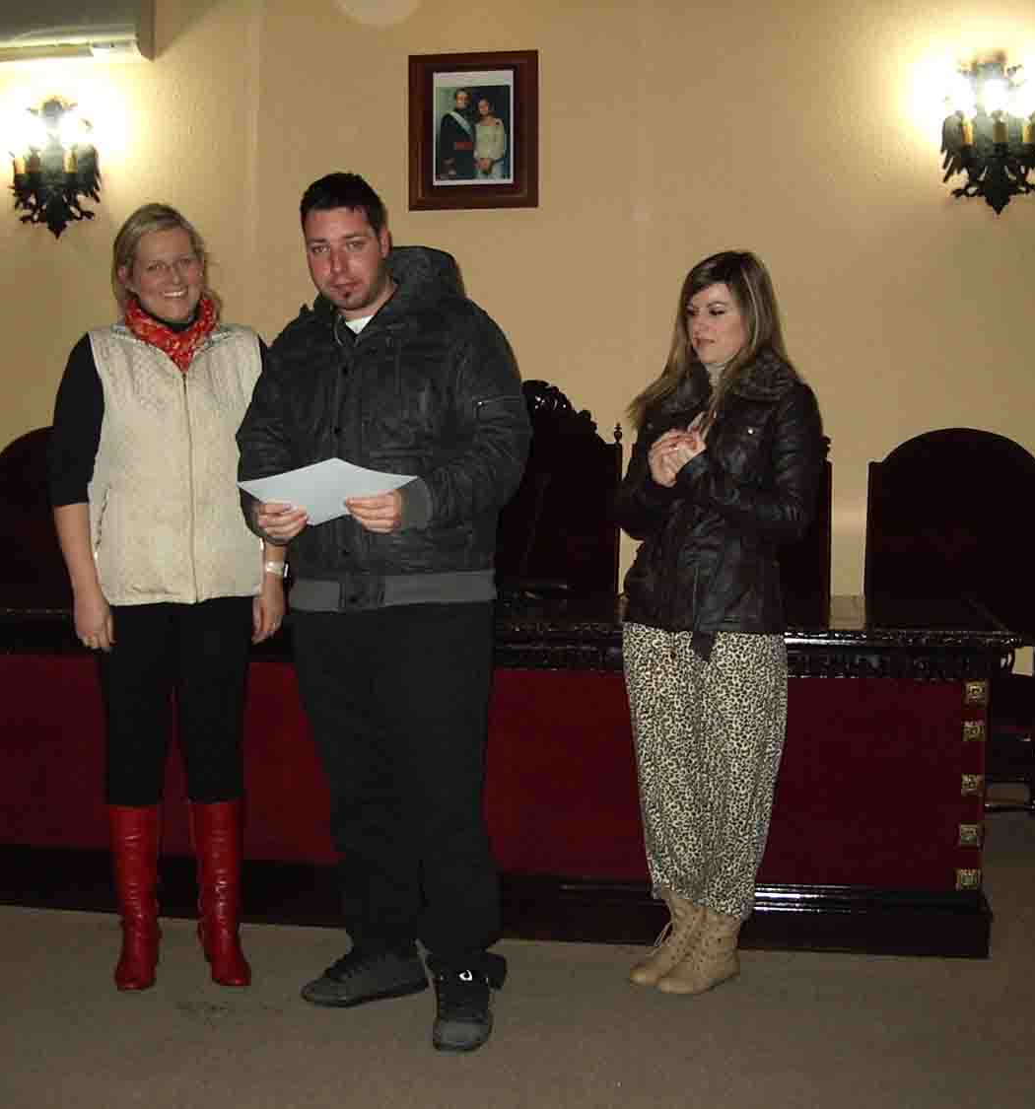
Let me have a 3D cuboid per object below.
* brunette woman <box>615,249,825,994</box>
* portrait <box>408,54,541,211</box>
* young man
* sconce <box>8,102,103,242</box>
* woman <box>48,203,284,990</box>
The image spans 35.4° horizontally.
[{"bbox_3d":[0.447,0.154,3.641,0.470,1.640,0.360,3,5,33],"label":"brunette woman"},{"bbox_3d":[-0.163,-1.563,5.994,0.484,0.565,0.030,1,4,10],"label":"portrait"},{"bbox_3d":[-0.276,0.094,3.446,0.600,1.780,0.480,2,5,22],"label":"young man"},{"bbox_3d":[-1.761,-1.472,6.194,0.360,0.530,0.200,1,4,10],"label":"sconce"},{"bbox_3d":[-0.788,0.099,3.630,0.510,1.735,0.320,-1,5,-14],"label":"woman"}]

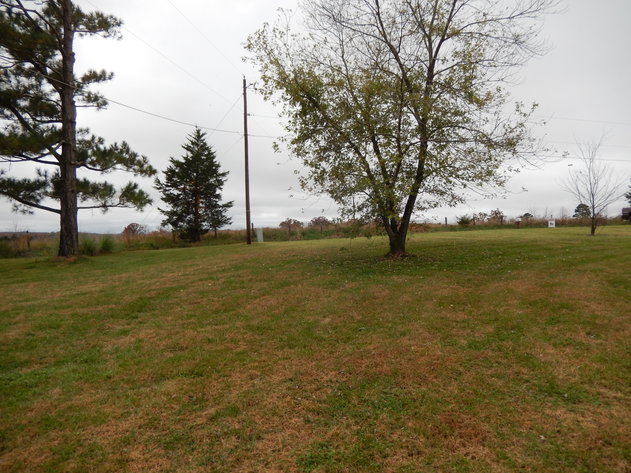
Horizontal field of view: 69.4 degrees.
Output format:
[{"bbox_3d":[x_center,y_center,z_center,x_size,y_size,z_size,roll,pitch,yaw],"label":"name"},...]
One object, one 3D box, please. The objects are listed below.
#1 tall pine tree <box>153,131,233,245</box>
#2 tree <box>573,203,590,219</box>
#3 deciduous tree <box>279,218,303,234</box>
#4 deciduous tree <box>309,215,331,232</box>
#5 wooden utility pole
[{"bbox_3d":[-8.569,-3.582,32.000,5.300,7.900,5.200,-1,1,0],"label":"tall pine tree"},{"bbox_3d":[58.385,-5.487,100.000,4.000,4.100,3.900,-1,1,0],"label":"tree"},{"bbox_3d":[-5.487,-2.085,100.000,5.300,4.000,5.000,-1,1,0],"label":"deciduous tree"},{"bbox_3d":[0.878,-2.744,100.000,4.800,4.400,4.600,-1,1,0],"label":"deciduous tree"},{"bbox_3d":[-4.272,-4.754,28.500,0.330,10.450,0.330,-1,1,0],"label":"wooden utility pole"}]

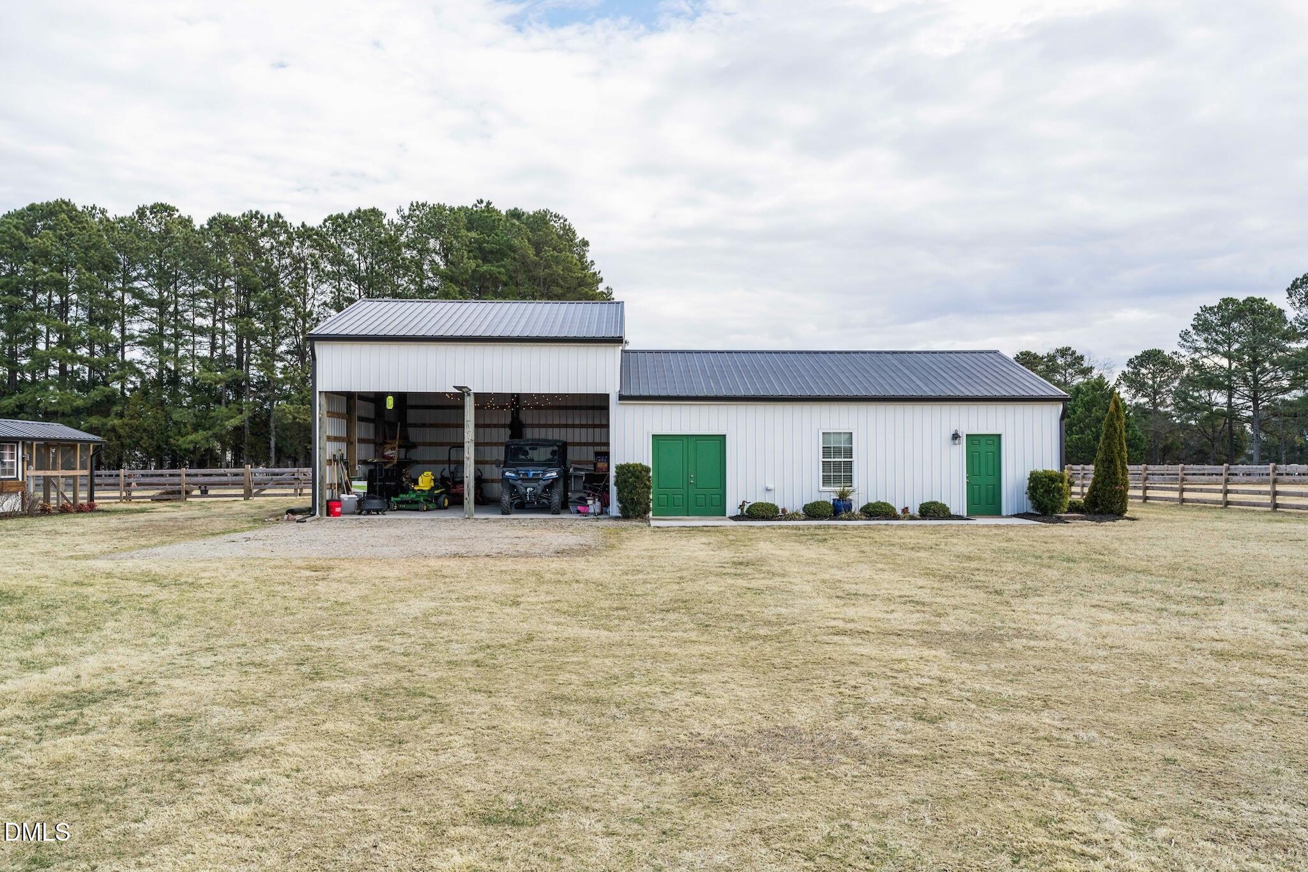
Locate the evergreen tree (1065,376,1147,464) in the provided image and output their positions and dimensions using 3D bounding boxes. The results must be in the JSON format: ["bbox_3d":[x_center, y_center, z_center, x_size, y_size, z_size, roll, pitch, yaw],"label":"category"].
[{"bbox_3d":[32.961,-0.545,75.078,6.600,7.800,6.600,0,-1,-1],"label":"evergreen tree"}]

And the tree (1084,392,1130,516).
[{"bbox_3d":[11.182,0.430,25.131,1.100,3.060,1.100,0,-1,-1],"label":"tree"}]

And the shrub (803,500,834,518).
[{"bbox_3d":[3.921,1.749,24.325,0.740,0.450,0.740,0,-1,-1],"label":"shrub"}]

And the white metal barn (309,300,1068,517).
[{"bbox_3d":[0.813,-0.923,29.472,18.400,6.000,9.850,0,-1,-1],"label":"white metal barn"}]

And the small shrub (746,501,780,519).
[{"bbox_3d":[2.586,1.749,24.295,0.800,0.450,0.780,0,-1,-1],"label":"small shrub"}]

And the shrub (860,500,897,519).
[{"bbox_3d":[5.383,1.750,24.365,0.870,0.450,0.800,0,-1,-1],"label":"shrub"}]

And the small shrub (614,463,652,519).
[{"bbox_3d":[-0.488,1.303,24.283,0.880,1.340,0.850,0,-1,-1],"label":"small shrub"}]

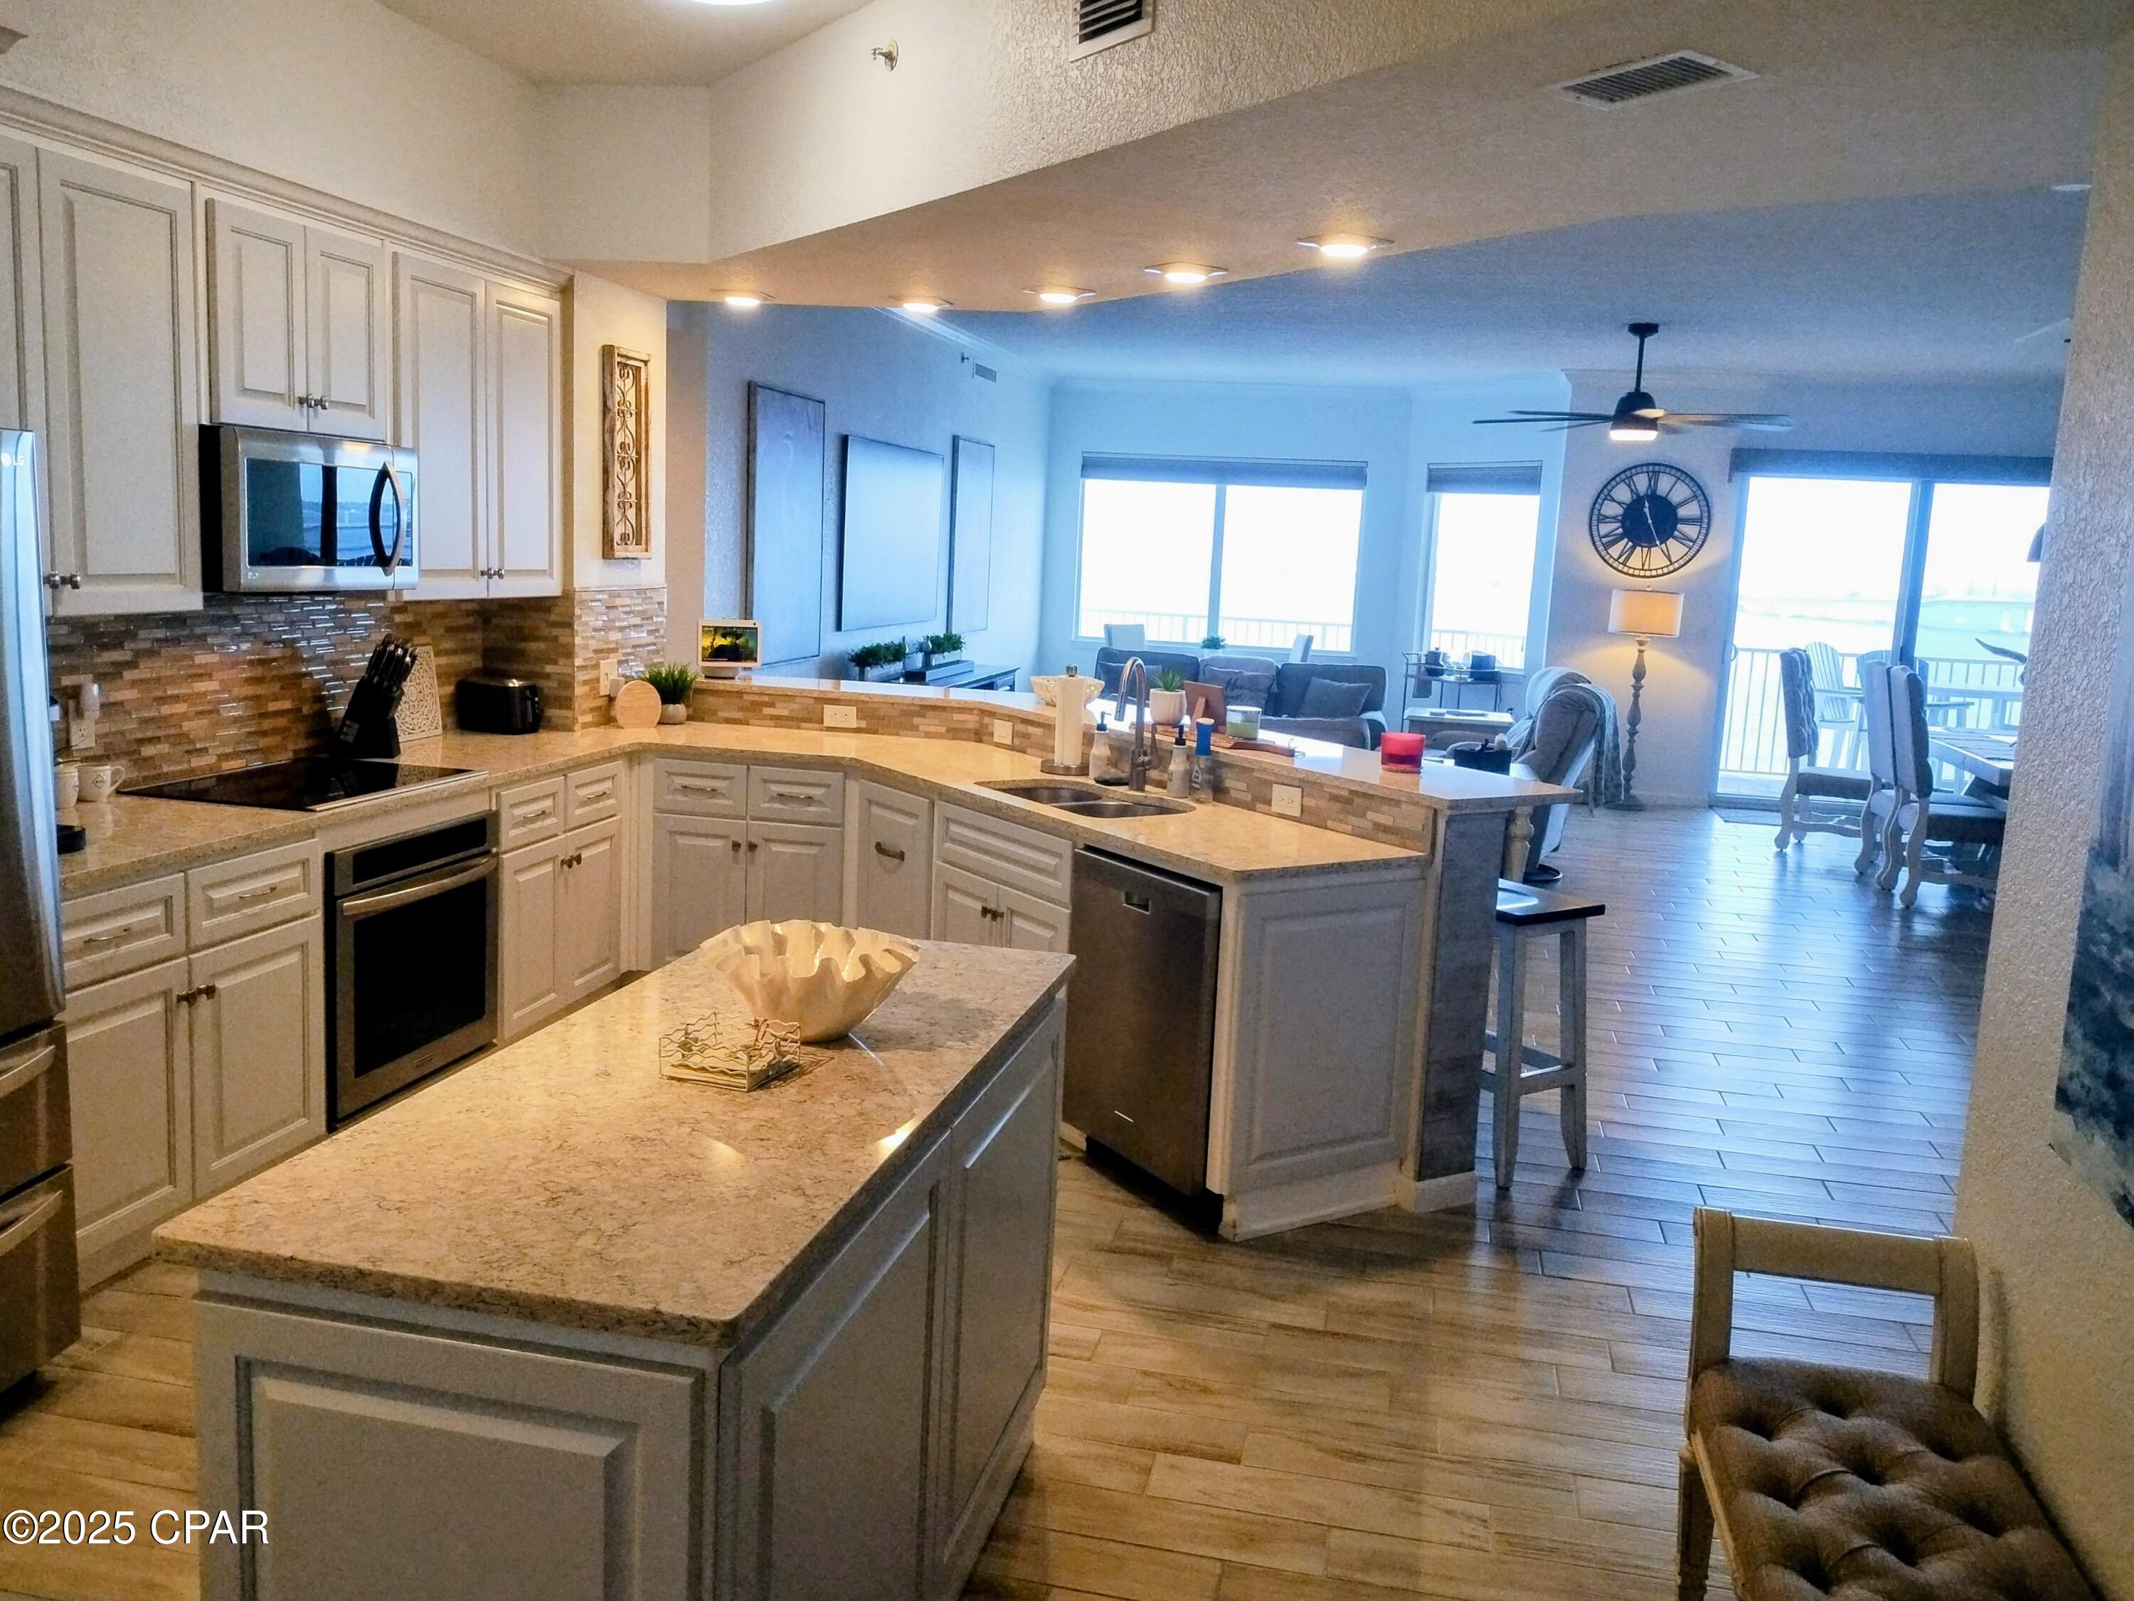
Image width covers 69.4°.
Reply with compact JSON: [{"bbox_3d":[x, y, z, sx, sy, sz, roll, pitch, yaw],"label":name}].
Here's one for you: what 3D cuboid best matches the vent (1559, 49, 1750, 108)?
[{"bbox_3d":[1.077,-1.330,2.856,0.210,0.020,0.315,-3,11,-31],"label":"vent"}]

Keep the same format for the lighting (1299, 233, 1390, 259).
[{"bbox_3d":[0.728,-1.438,4.051,0.185,0.040,0.185,-3,10,-32],"label":"lighting"}]

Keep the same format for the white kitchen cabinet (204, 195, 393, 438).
[{"bbox_3d":[-2.189,-1.269,4.149,0.330,0.550,0.710,4,9,13],"label":"white kitchen cabinet"}]

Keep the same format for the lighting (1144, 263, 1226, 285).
[{"bbox_3d":[0.386,-1.688,4.971,0.260,0.040,0.260,5,9,13],"label":"lighting"}]

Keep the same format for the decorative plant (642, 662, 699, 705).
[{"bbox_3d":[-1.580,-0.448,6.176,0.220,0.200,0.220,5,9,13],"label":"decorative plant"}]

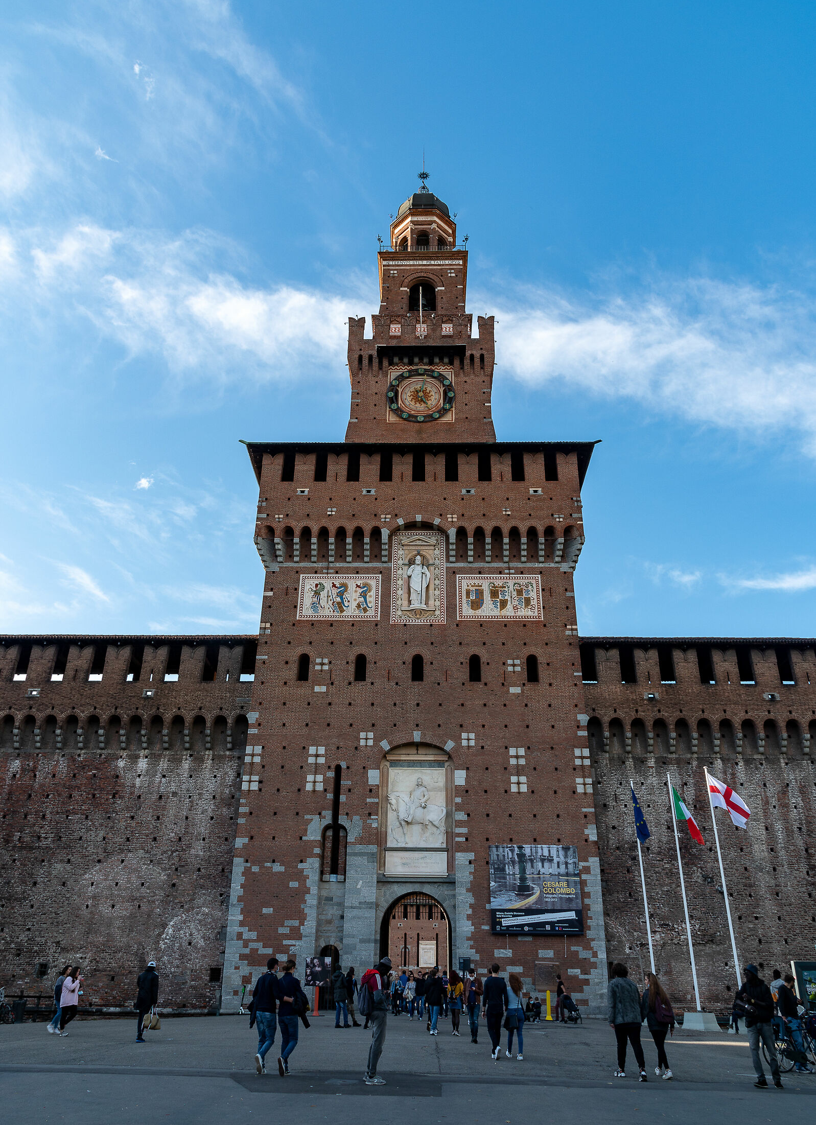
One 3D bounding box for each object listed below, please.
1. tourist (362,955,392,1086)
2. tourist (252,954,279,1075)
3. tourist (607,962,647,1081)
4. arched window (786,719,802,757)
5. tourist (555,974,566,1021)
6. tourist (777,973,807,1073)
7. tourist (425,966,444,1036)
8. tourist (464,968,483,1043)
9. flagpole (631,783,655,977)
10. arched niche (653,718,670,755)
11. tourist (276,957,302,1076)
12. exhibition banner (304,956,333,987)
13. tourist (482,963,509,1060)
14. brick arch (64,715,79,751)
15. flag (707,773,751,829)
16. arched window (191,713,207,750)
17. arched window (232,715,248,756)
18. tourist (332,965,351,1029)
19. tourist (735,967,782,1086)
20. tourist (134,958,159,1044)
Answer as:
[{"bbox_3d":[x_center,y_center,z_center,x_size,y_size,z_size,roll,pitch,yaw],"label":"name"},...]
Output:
[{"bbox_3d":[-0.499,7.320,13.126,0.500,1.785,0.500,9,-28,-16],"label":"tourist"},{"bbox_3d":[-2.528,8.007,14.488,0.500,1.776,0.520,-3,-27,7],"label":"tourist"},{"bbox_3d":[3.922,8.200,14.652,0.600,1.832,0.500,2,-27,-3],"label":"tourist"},{"bbox_3d":[23.225,10.526,49.109,0.875,2.187,0.600,0,-27,2],"label":"arched window"},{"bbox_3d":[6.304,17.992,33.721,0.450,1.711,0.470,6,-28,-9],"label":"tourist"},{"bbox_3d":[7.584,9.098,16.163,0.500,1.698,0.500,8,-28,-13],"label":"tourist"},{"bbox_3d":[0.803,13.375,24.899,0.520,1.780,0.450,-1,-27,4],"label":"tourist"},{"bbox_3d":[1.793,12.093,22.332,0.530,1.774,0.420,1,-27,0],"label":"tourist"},{"bbox_3d":[9.511,13.094,33.042,0.150,8.584,0.150,1,-27,0],"label":"flagpole"},{"bbox_3d":[15.291,10.514,49.323,0.992,2.196,0.600,0,-27,2],"label":"arched niche"},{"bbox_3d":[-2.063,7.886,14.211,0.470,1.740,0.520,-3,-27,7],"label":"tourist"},{"bbox_3d":[-4.006,18.296,36.472,1.157,1.189,0.070,0,-26,1],"label":"exhibition banner"},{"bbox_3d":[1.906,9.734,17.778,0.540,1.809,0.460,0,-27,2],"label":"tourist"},{"bbox_3d":[-19.046,9.749,46.482,0.880,2.090,0.600,0,-27,2],"label":"brick arch"},{"bbox_3d":[11.761,8.693,29.772,1.520,1.980,0.420,1,-26,0],"label":"flag"},{"bbox_3d":[-12.832,10.416,50.107,0.908,2.291,0.600,0,-27,2],"label":"arched window"},{"bbox_3d":[-10.248,10.560,49.966,0.961,2.509,0.600,0,-27,2],"label":"arched window"},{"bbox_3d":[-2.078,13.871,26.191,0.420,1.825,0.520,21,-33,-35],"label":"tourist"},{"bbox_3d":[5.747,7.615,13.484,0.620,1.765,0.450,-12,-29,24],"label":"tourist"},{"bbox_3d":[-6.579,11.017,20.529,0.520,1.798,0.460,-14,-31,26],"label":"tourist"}]

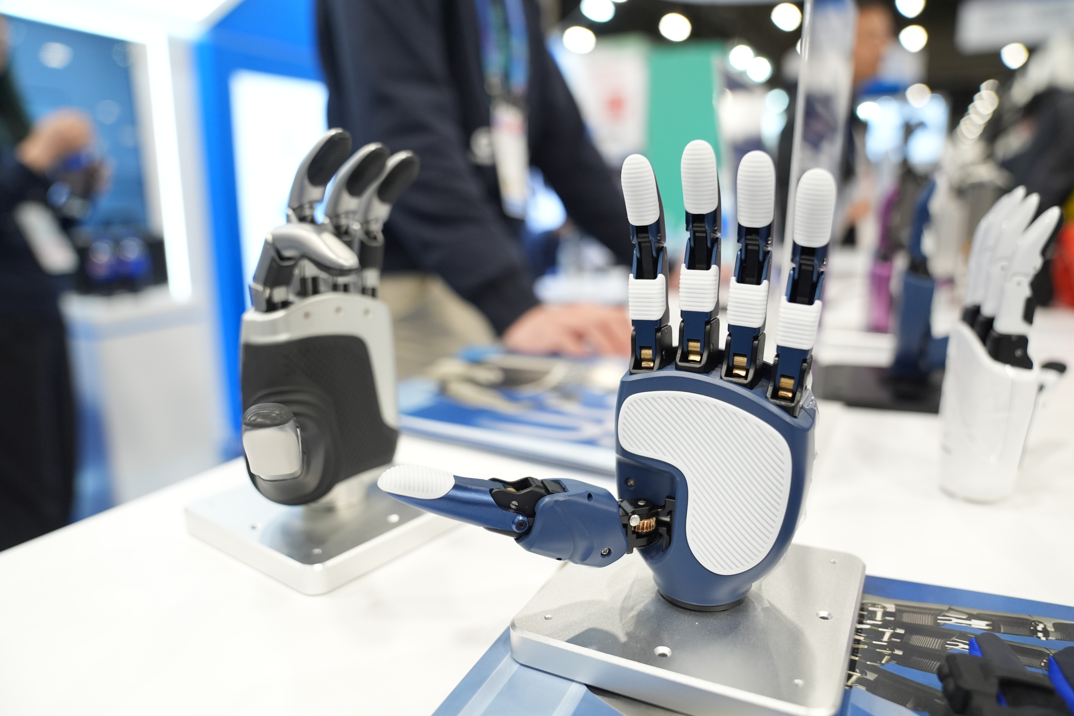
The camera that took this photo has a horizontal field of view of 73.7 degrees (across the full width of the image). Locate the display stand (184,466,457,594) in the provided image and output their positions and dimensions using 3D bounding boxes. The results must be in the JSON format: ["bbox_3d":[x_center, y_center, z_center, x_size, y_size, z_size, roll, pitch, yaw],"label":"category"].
[{"bbox_3d":[-0.116,0.088,0.421,0.125,0.015,0.125,9,15,37],"label":"display stand"}]

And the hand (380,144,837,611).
[{"bbox_3d":[0.024,0.011,0.294,0.175,0.190,0.084,6,14,27],"label":"hand"}]

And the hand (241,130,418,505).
[{"bbox_3d":[-0.106,-0.017,0.375,0.085,0.198,0.114,9,15,37],"label":"hand"}]

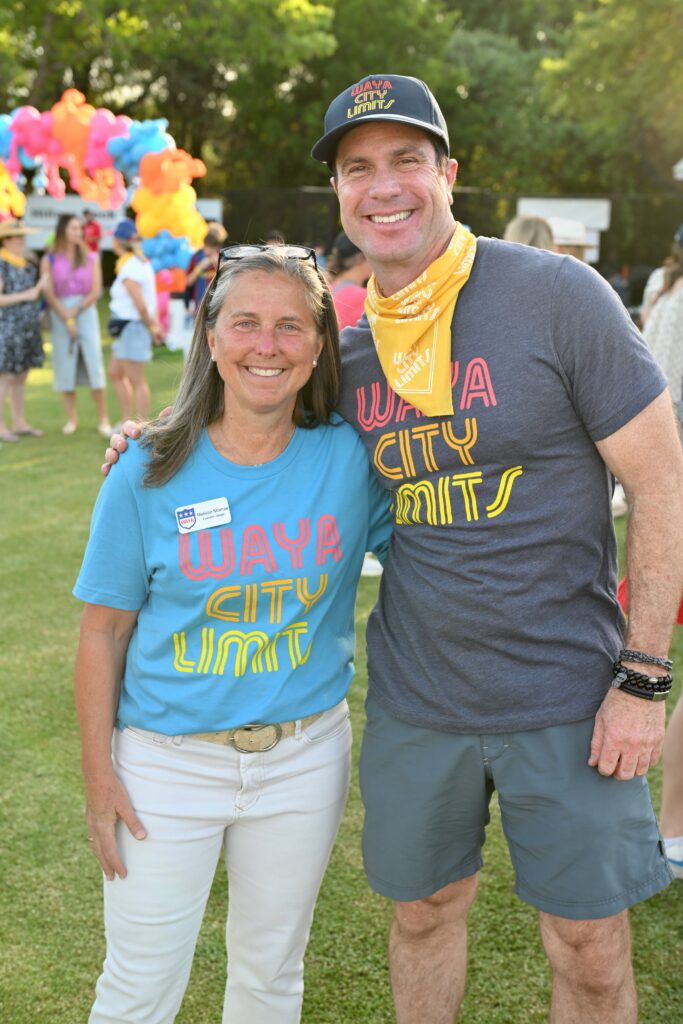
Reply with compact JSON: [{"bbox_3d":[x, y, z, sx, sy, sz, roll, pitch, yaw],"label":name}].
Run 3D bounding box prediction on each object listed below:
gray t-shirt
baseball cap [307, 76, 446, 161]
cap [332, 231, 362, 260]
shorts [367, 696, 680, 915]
[{"bbox_3d":[0.203,-0.047,2.110,0.560,0.710,0.320,-2,10,21],"label":"gray t-shirt"},{"bbox_3d":[0.053,-0.541,1.950,0.178,0.127,0.265,-6,10,17],"label":"baseball cap"},{"bbox_3d":[0.087,-1.378,7.300,0.260,0.140,0.175,-5,11,-1],"label":"cap"},{"bbox_3d":[0.261,0.380,2.160,0.460,0.400,0.310,2,11,18],"label":"shorts"}]

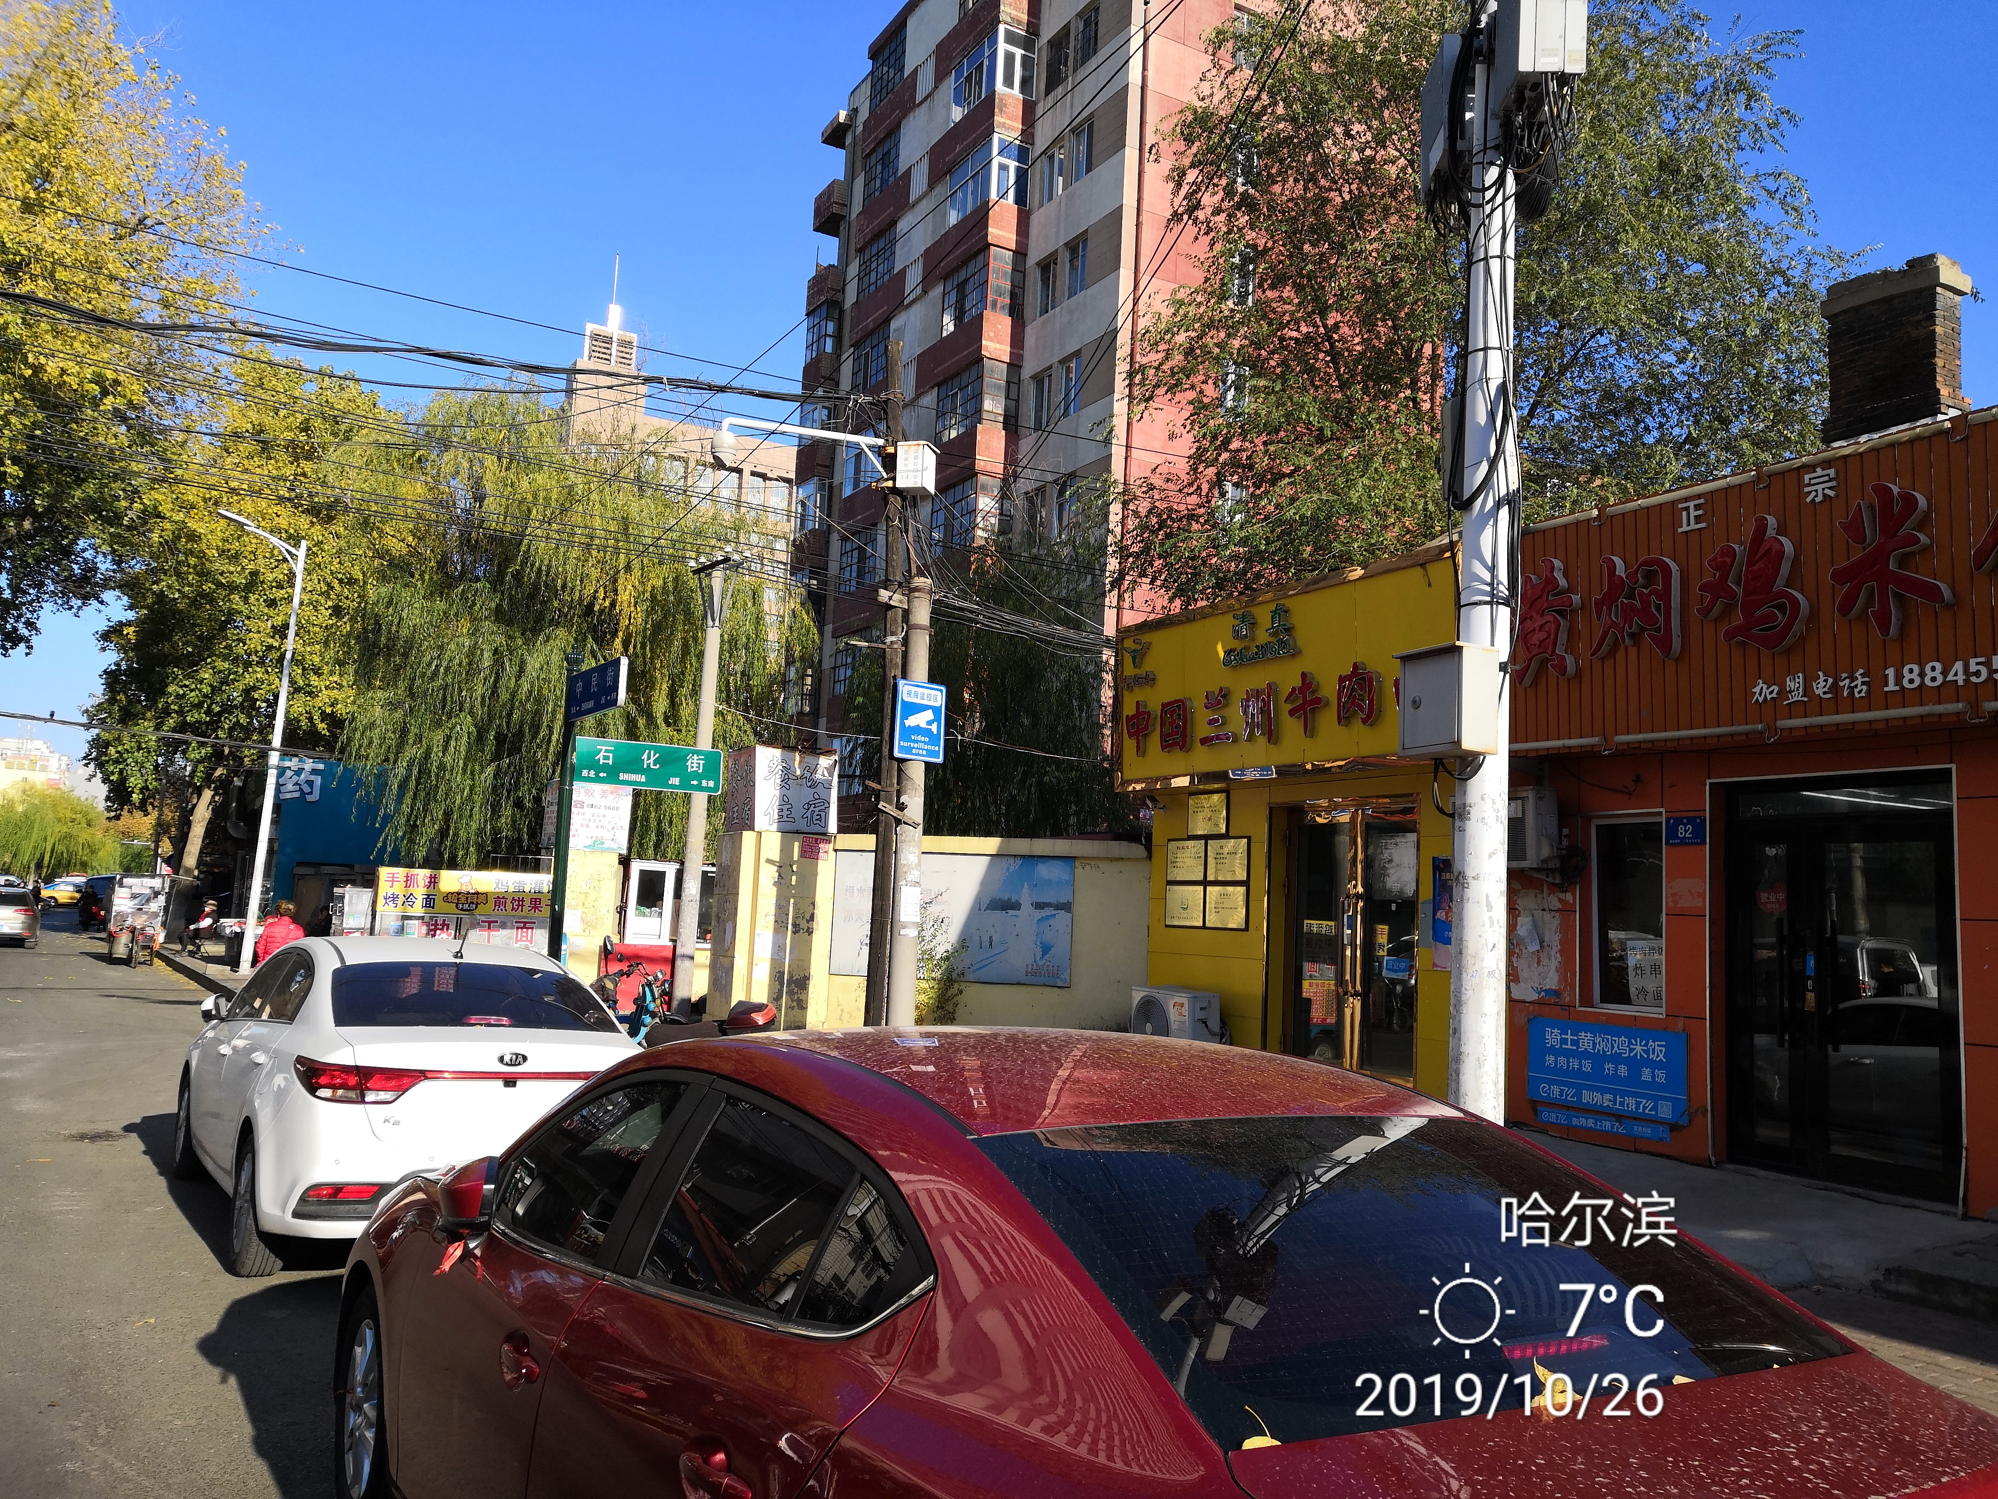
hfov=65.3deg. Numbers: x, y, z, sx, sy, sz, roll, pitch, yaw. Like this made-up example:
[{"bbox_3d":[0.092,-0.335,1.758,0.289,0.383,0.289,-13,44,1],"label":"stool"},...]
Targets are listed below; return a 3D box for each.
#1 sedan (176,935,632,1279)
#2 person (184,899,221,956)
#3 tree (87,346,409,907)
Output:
[{"bbox_3d":[-3.240,1.727,8.396,1.760,1.460,4.400,7,-7,-32],"label":"sedan"},{"bbox_3d":[-16.093,3.615,31.415,0.800,1.165,0.550,5,-7,-20],"label":"person"},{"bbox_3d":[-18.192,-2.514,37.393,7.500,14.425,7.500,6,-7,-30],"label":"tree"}]

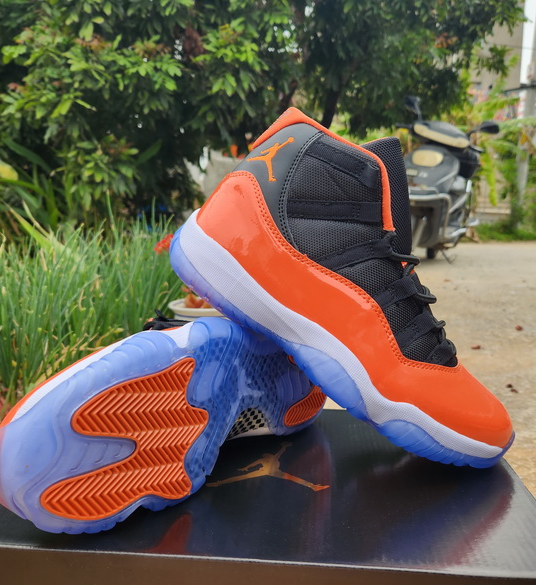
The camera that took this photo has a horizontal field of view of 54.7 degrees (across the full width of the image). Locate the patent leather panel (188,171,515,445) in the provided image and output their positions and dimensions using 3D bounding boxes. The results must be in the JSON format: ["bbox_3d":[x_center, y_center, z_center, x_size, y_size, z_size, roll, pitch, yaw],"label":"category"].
[{"bbox_3d":[0.070,0.009,0.407,0.293,0.081,0.104,33,11,3],"label":"patent leather panel"}]

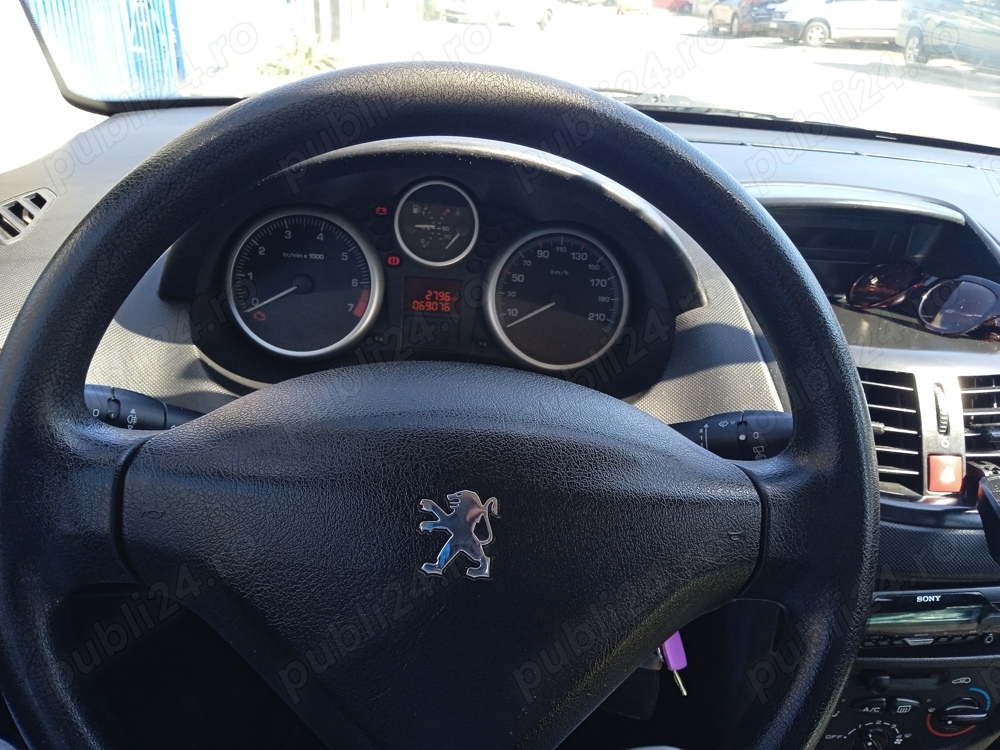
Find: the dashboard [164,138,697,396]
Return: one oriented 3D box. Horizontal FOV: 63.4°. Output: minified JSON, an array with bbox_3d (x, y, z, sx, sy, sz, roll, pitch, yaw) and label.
[{"bbox_3d":[-0.044,-0.069,0.545,0.322,0.162,0.120,1,11,-5],"label":"dashboard"}]

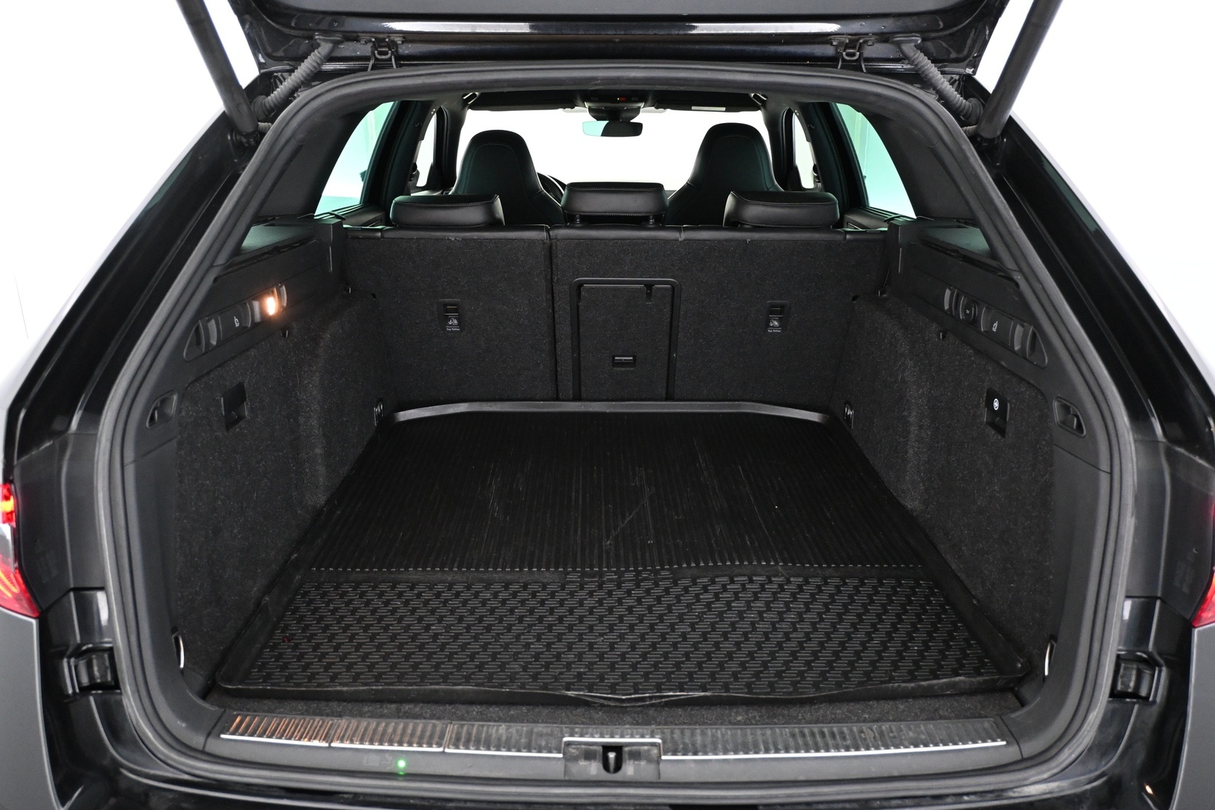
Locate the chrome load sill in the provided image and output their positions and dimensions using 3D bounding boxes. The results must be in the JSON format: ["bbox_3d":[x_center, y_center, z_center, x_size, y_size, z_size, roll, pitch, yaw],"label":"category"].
[{"bbox_3d":[0.007,0.406,1.112,0.930,0.045,0.100,0,18,0],"label":"chrome load sill"}]

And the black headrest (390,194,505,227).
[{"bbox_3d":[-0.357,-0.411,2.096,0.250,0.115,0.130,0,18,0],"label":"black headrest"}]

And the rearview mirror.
[{"bbox_3d":[0.020,-1.070,3.660,0.240,0.067,0.045,4,18,12],"label":"rearview mirror"}]

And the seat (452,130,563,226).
[{"bbox_3d":[-0.345,-0.515,3.471,0.540,0.960,0.800,0,18,0],"label":"seat"}]

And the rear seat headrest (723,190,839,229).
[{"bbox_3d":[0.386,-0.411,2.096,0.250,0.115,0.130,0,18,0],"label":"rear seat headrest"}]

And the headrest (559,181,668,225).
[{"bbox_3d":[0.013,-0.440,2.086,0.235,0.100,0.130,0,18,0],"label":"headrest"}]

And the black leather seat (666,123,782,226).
[{"bbox_3d":[0.393,-0.529,3.466,0.540,0.960,0.800,0,18,0],"label":"black leather seat"}]

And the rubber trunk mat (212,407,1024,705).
[{"bbox_3d":[0.016,0.172,1.716,1.010,0.040,1.120,0,18,-1],"label":"rubber trunk mat"}]

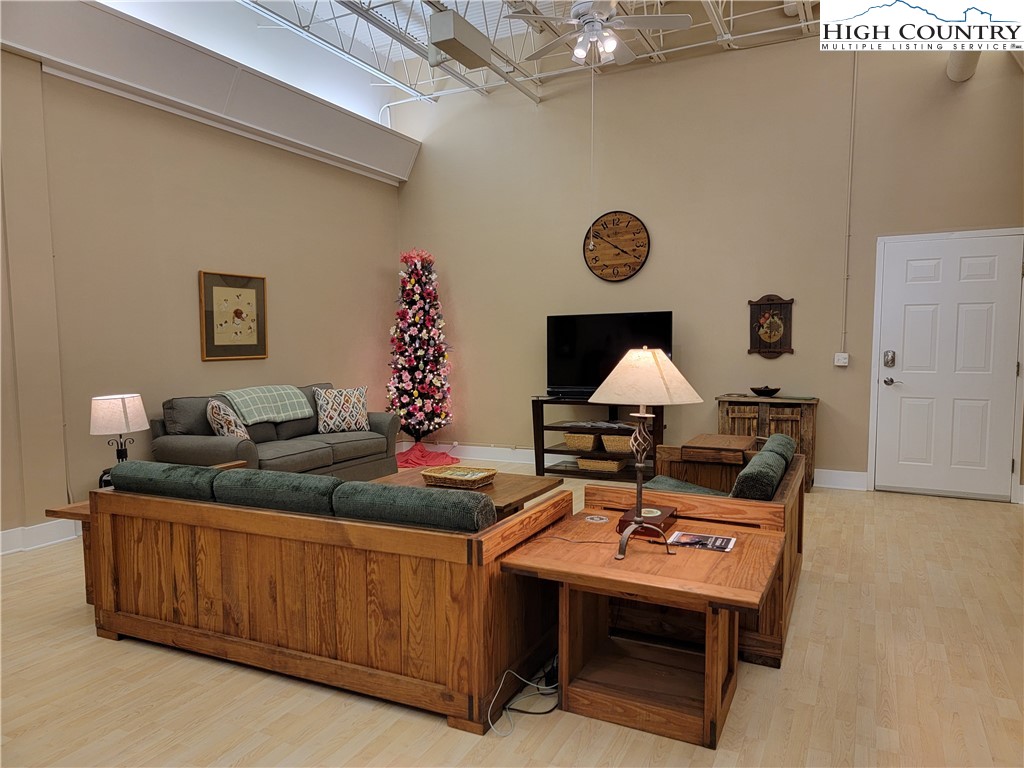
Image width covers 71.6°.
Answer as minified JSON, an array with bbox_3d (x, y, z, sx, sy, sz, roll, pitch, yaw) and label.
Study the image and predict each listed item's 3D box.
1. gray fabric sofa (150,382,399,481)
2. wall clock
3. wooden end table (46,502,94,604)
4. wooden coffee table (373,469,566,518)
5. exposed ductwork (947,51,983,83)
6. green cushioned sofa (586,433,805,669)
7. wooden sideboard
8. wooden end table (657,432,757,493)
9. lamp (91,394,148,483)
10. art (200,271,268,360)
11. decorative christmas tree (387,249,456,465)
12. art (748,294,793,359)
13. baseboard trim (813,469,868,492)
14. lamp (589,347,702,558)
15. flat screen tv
[{"bbox_3d":[-1.785,0.483,5.613,0.871,0.884,1.890,2,5,25],"label":"gray fabric sofa"},{"bbox_3d":[0.968,-1.285,6.630,0.655,0.655,0.040,2,5,25],"label":"wall clock"},{"bbox_3d":[-1.861,0.834,3.631,0.500,0.500,0.680,2,5,25],"label":"wooden end table"},{"bbox_3d":[-0.319,0.814,4.296,1.020,0.420,0.755,2,5,28],"label":"wooden coffee table"},{"bbox_3d":[3.242,-2.341,5.036,0.189,0.189,0.702,2,5,25],"label":"exposed ductwork"},{"bbox_3d":[0.965,0.687,3.522,0.818,0.768,1.277,2,5,26],"label":"green cushioned sofa"},{"bbox_3d":[2.166,0.499,6.040,0.815,0.757,0.340,2,5,25],"label":"wooden sideboard"},{"bbox_3d":[1.195,0.666,4.290,0.472,0.689,0.594,2,5,25],"label":"wooden end table"},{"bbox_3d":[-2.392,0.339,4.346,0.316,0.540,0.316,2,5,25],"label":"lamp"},{"bbox_3d":[-2.237,-0.539,5.755,0.030,0.690,0.685,2,5,25],"label":"art"},{"bbox_3d":[-0.932,-0.269,7.082,0.702,2.144,0.702,0,4,0],"label":"decorative christmas tree"},{"bbox_3d":[2.192,-0.486,6.035,0.367,0.548,0.034,2,5,25],"label":"art"},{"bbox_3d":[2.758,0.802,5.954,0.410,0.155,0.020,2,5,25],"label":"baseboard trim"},{"bbox_3d":[0.477,0.246,2.633,0.426,0.765,0.426,2,5,25],"label":"lamp"},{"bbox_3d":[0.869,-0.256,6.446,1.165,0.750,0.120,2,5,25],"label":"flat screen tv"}]

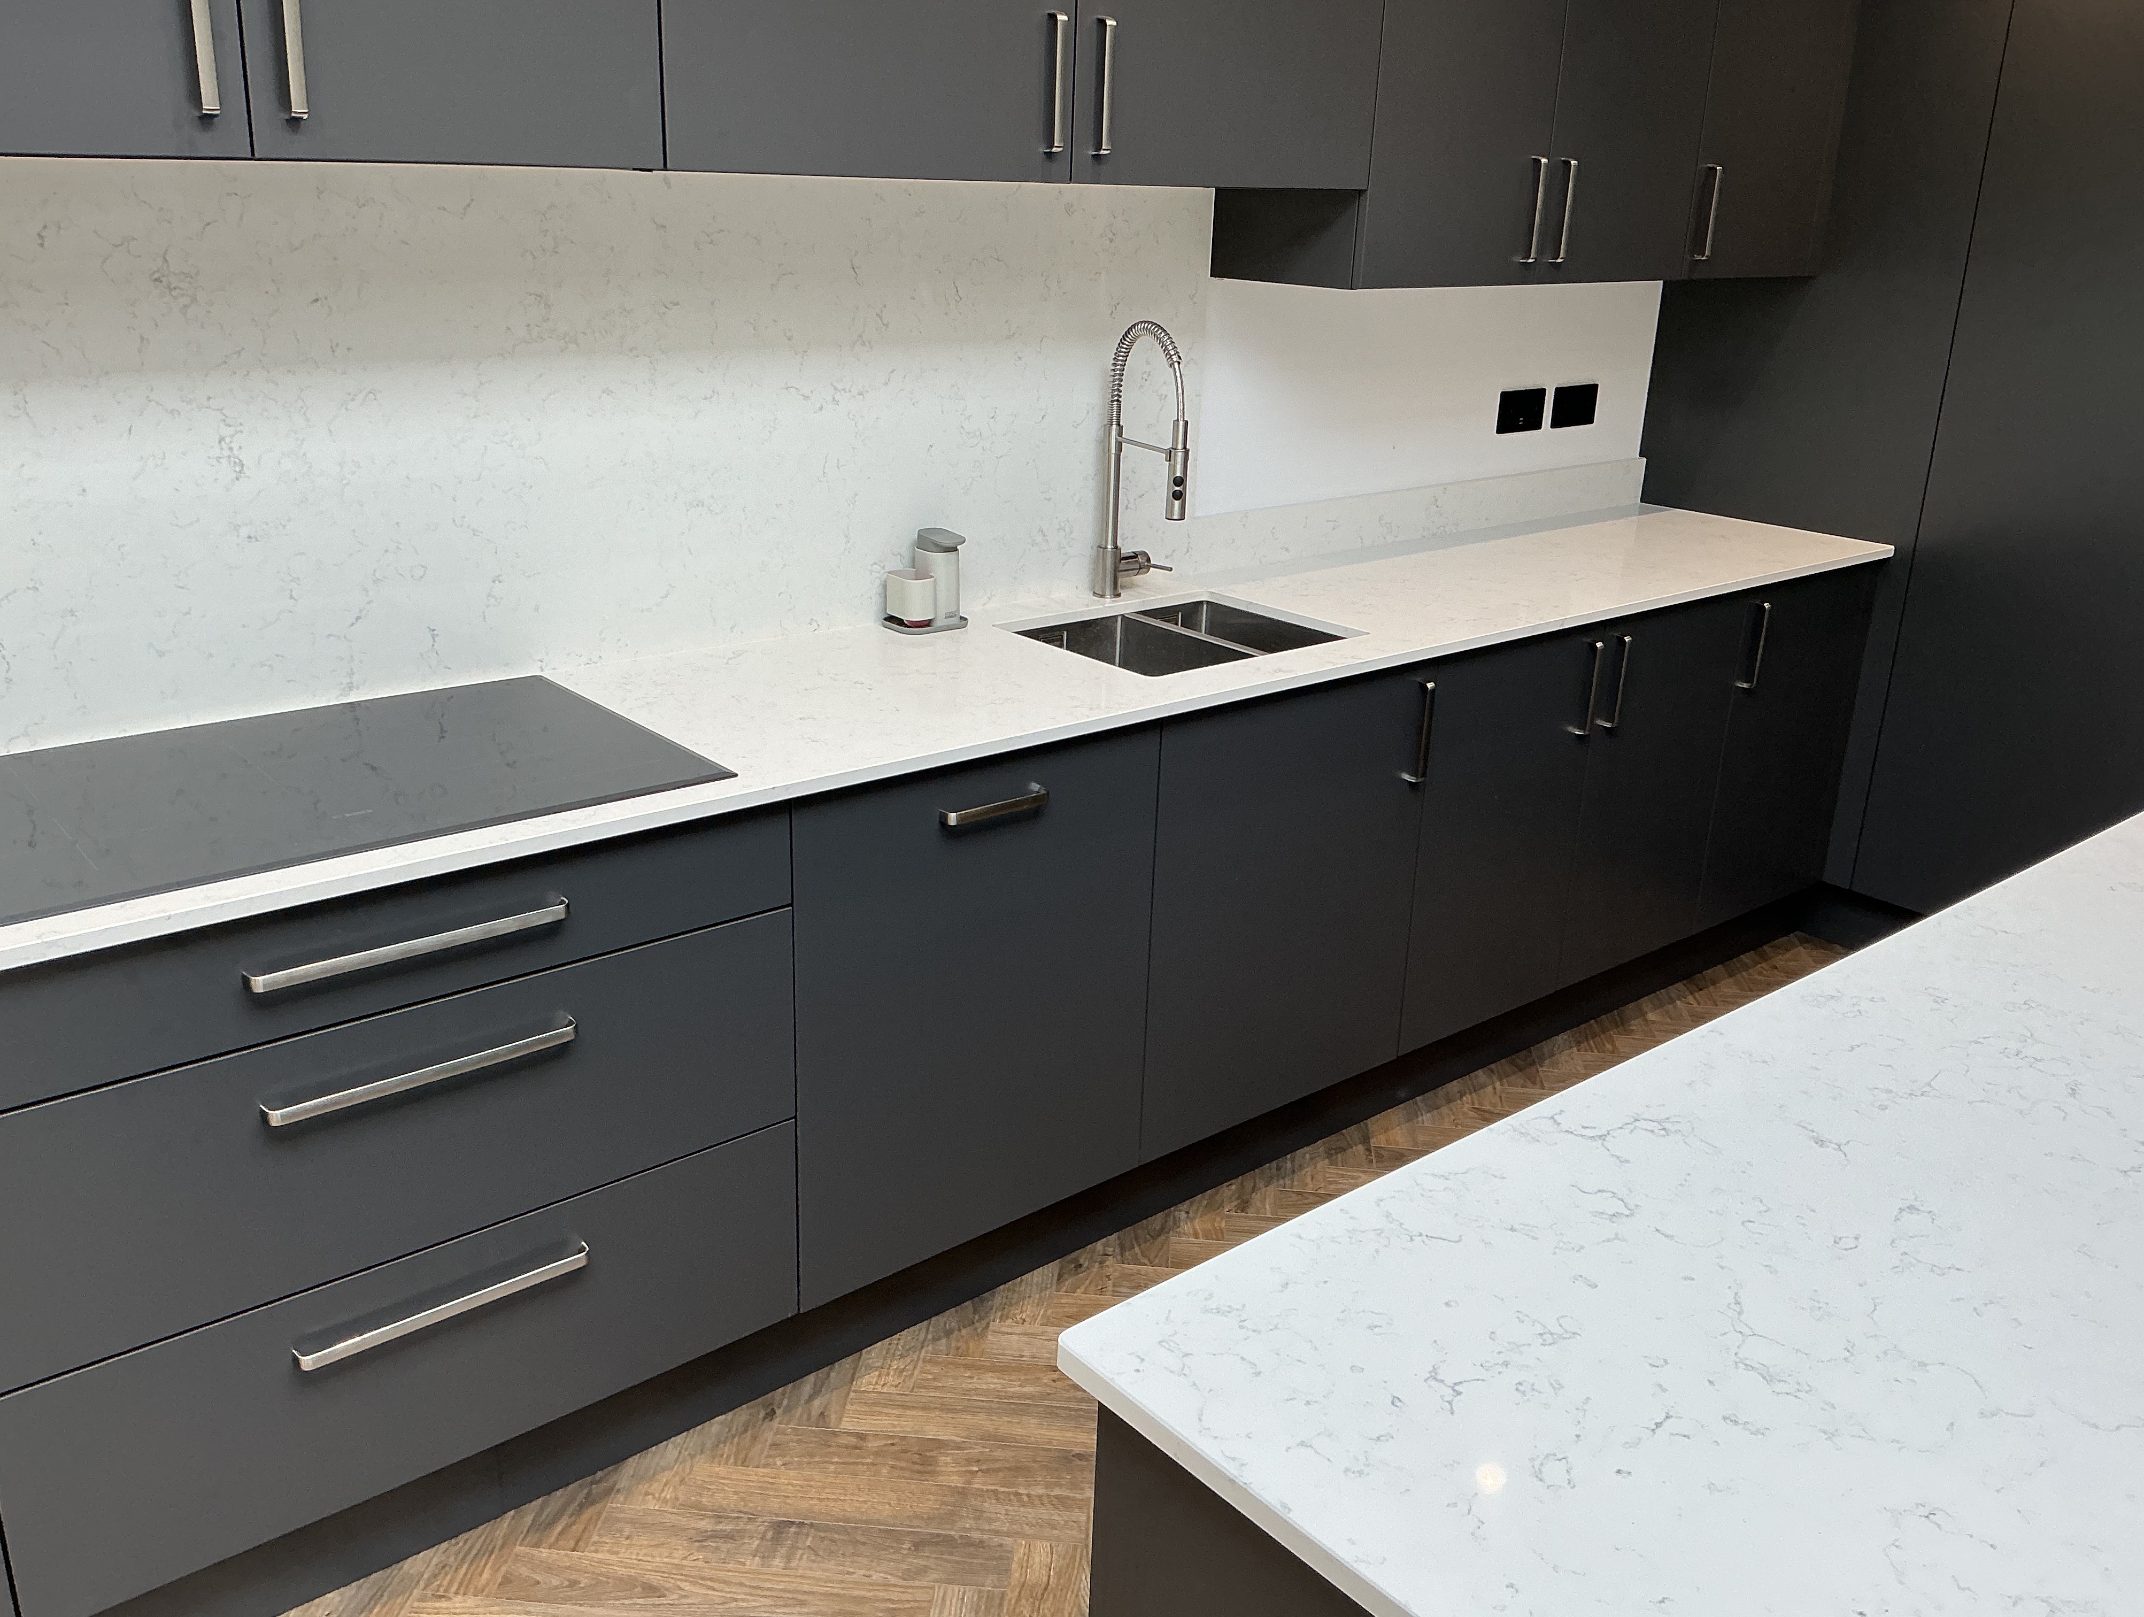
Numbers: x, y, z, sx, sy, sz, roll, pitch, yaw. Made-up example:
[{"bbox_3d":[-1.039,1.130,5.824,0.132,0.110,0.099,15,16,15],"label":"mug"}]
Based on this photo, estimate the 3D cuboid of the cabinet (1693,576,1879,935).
[{"bbox_3d":[1.306,-0.213,3.812,0.510,0.720,0.600,-14,25,-37],"label":"cabinet"}]

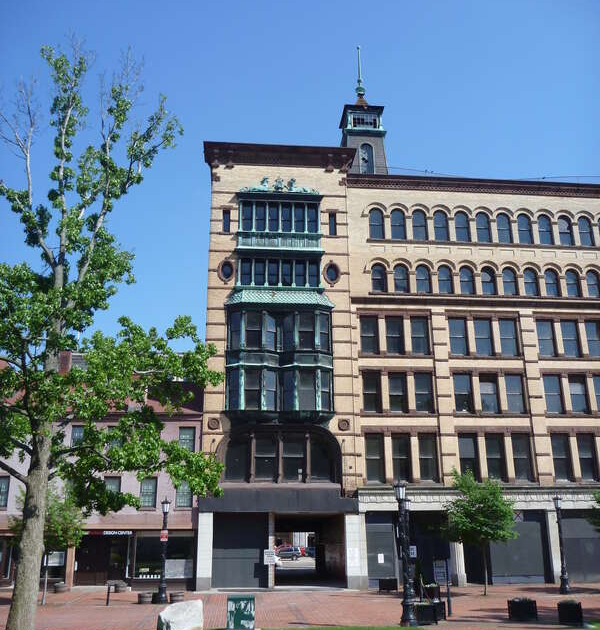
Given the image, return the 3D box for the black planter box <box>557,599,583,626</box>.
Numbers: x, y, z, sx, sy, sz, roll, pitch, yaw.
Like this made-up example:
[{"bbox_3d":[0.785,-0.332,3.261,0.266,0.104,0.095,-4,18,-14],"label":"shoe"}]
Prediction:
[{"bbox_3d":[8.990,9.941,21.592,0.780,0.661,0.750,-7,-19,20],"label":"black planter box"}]

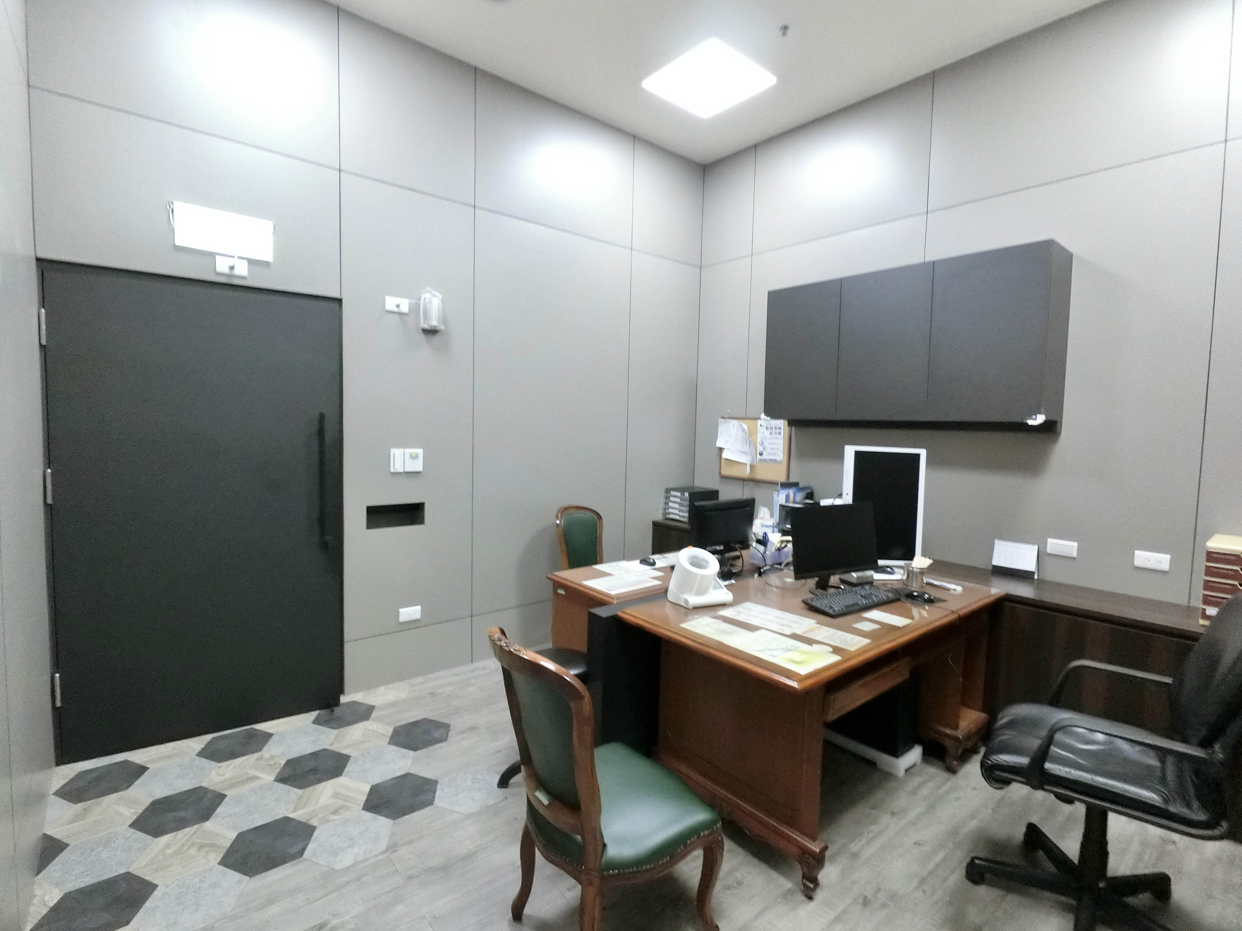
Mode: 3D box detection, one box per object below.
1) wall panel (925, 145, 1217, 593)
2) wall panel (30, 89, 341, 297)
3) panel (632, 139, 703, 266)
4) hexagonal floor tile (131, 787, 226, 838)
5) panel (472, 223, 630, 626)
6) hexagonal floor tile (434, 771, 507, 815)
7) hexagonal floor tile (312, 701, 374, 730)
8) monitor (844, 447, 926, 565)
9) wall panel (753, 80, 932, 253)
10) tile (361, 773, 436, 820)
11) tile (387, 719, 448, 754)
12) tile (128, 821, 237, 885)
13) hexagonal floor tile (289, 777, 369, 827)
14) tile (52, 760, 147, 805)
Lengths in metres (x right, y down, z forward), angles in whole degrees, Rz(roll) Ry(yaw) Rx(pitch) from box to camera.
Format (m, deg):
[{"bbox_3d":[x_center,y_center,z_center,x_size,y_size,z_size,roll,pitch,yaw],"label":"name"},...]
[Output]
[{"bbox_3d":[2.118,-0.280,2.889,0.020,2.260,1.225,-2,5,-40],"label":"wall panel"},{"bbox_3d":[-1.893,-1.175,2.627,1.125,0.656,0.020,-2,4,-38],"label":"wall panel"},{"bbox_3d":[0.363,-1.963,4.337,0.710,0.801,0.020,-2,4,-38],"label":"panel"},{"bbox_3d":[-1.666,1.310,2.175,0.304,0.010,0.264,-2,5,-40],"label":"hexagonal floor tile"},{"bbox_3d":[-0.423,-0.312,3.821,1.216,2.456,0.020,-2,5,-40],"label":"panel"},{"bbox_3d":[-0.605,1.325,2.333,0.304,0.010,0.264,-2,5,-40],"label":"hexagonal floor tile"},{"bbox_3d":[-1.406,1.267,2.914,0.304,0.010,0.264,-2,5,-40],"label":"hexagonal floor tile"},{"bbox_3d":[1.262,0.223,2.821,0.439,0.624,0.180,0,3,-12],"label":"monitor"},{"bbox_3d":[1.387,-1.901,3.764,0.020,0.775,1.200,-2,5,-43],"label":"wall panel"},{"bbox_3d":[-0.879,1.321,2.298,0.304,0.010,0.264,-2,5,-40],"label":"tile"},{"bbox_3d":[-0.949,1.271,2.709,0.308,0.010,0.267,-2,5,-41],"label":"tile"},{"bbox_3d":[-1.460,1.303,1.929,0.308,0.010,0.267,-2,5,-41],"label":"tile"},{"bbox_3d":[-1.121,1.301,2.218,0.298,0.012,0.258,-2,4,-40],"label":"hexagonal floor tile"},{"bbox_3d":[-2.060,1.264,2.293,0.308,0.010,0.267,-2,5,-41],"label":"tile"}]

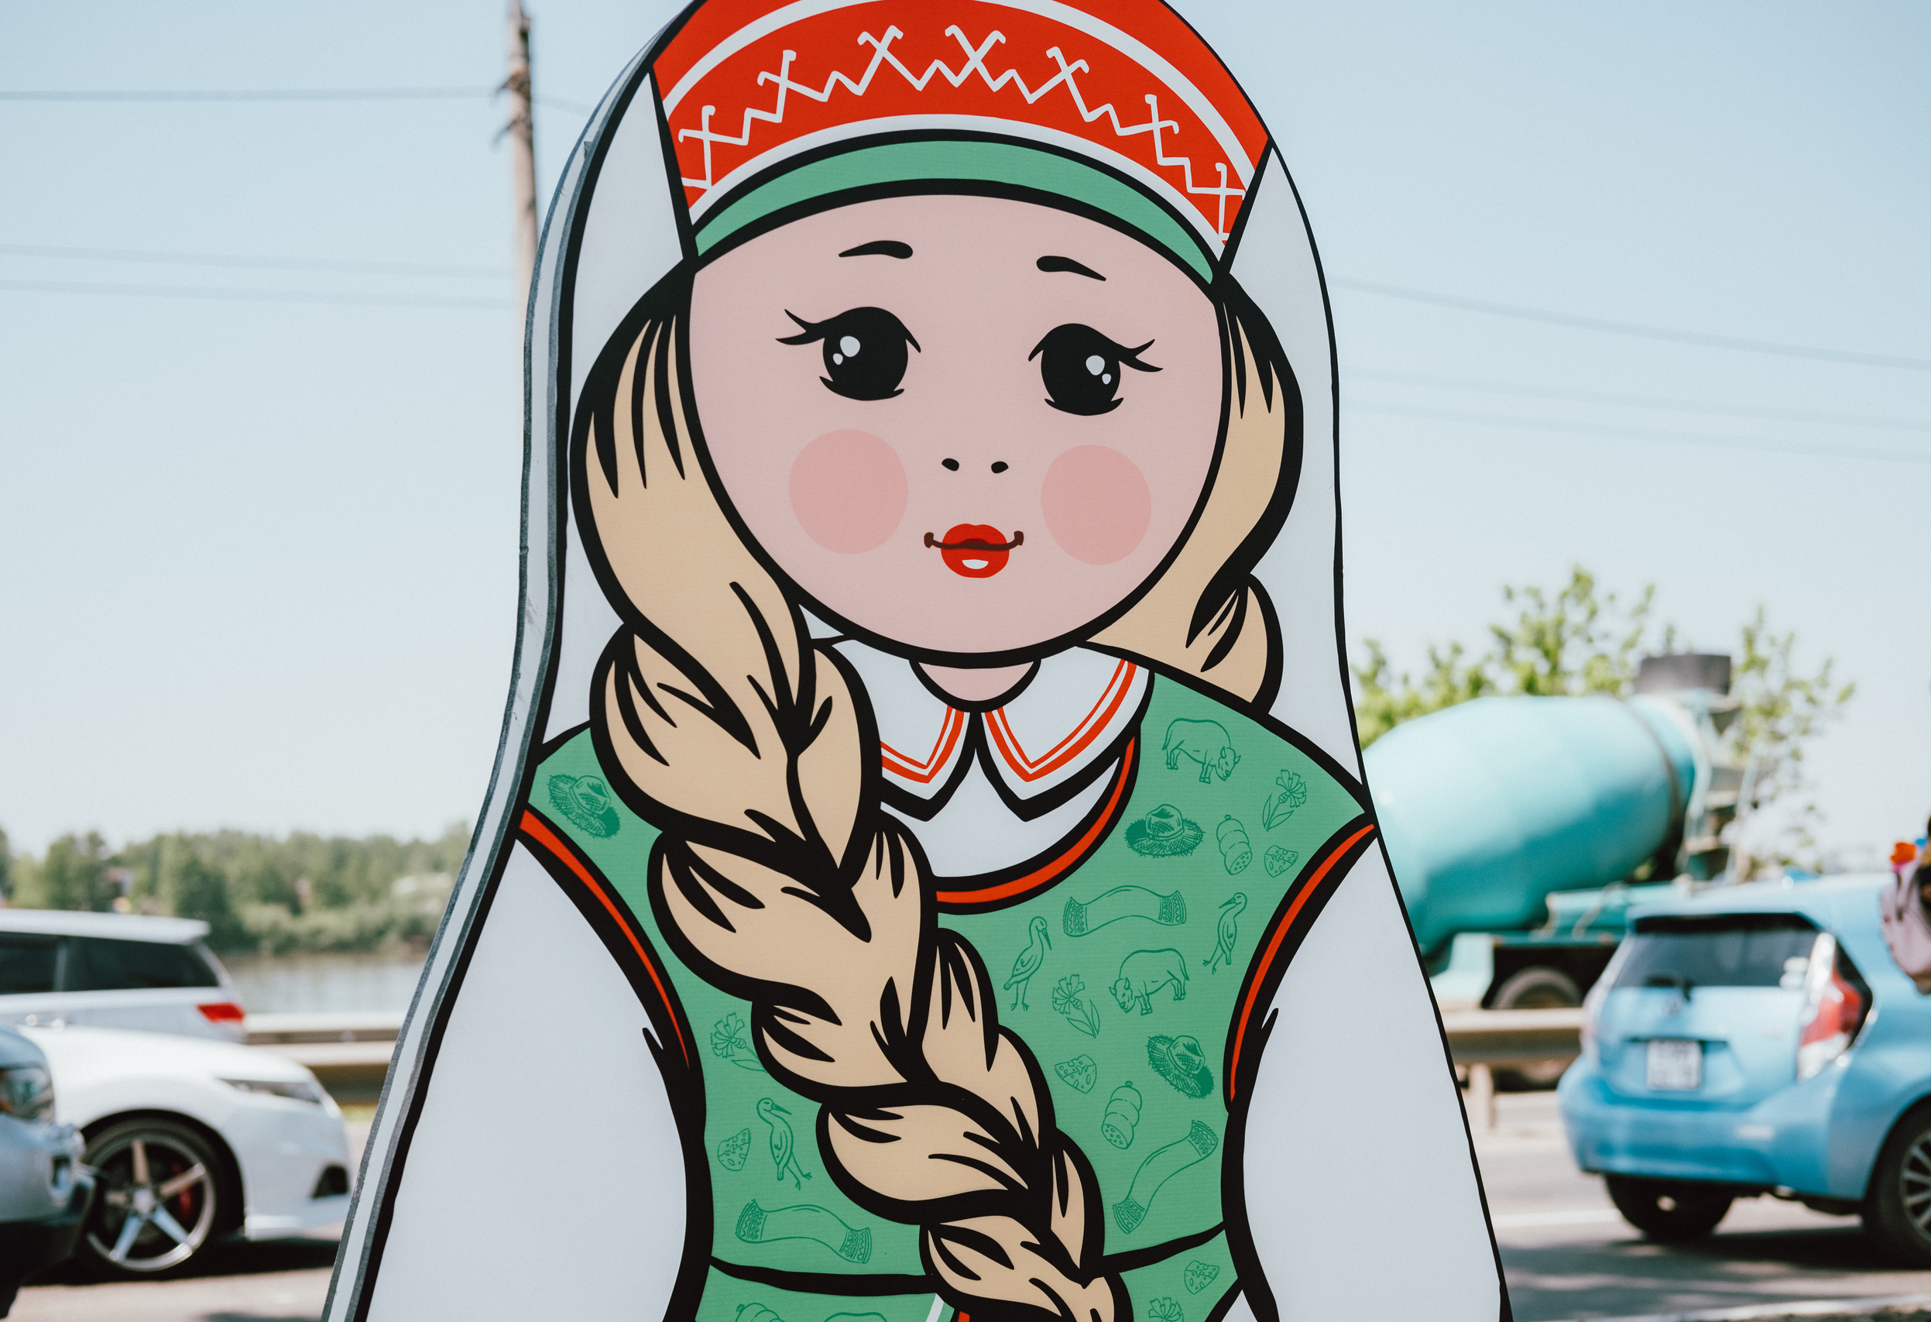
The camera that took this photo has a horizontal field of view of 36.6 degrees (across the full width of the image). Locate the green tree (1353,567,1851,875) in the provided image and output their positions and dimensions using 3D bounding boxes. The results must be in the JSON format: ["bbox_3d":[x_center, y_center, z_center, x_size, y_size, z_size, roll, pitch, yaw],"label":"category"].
[{"bbox_3d":[7.479,1.815,34.752,6.200,5.900,5.600,-2,-5,12],"label":"green tree"}]

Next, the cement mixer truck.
[{"bbox_3d":[3.413,1.739,24.906,8.000,3.700,2.500,1,-5,-22],"label":"cement mixer truck"}]

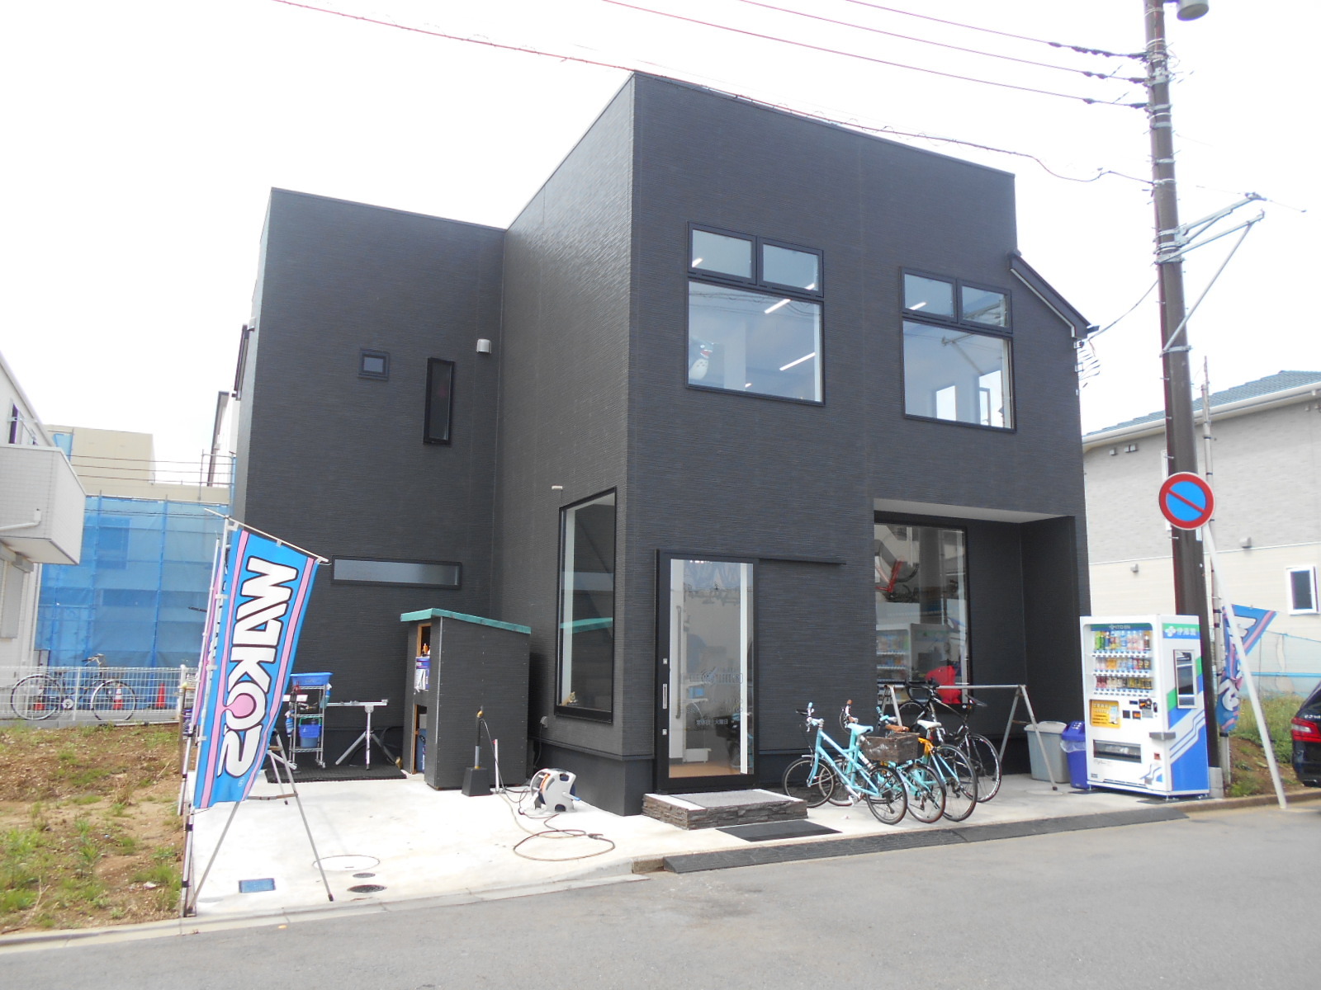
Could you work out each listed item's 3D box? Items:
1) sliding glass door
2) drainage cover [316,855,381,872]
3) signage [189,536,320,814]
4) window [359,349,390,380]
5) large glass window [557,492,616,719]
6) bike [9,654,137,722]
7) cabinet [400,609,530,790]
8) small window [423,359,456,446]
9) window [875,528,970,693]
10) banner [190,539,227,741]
[{"bbox_3d":[0.485,1.678,9.592,1.000,2.130,0.070,5,-9,-25],"label":"sliding glass door"},{"bbox_3d":[-2.397,2.801,7.553,0.500,0.020,0.500,5,-9,-25],"label":"drainage cover"},{"bbox_3d":[-2.693,1.153,6.580,0.620,1.820,0.150,6,-10,-35],"label":"signage"},{"bbox_3d":[-3.777,-1.707,13.089,0.368,0.397,0.120,5,-9,-25],"label":"window"},{"bbox_3d":[-0.761,1.153,10.219,0.120,2.247,1.632,5,-9,-25],"label":"large glass window"},{"bbox_3d":[-9.047,2.984,15.300,1.740,1.030,0.550,5,-9,-25],"label":"bike"},{"bbox_3d":[-2.337,2.317,11.592,1.100,1.910,1.840,5,-9,-25],"label":"cabinet"},{"bbox_3d":[-2.980,-1.259,13.382,0.370,1.170,0.100,5,-9,-25],"label":"small window"},{"bbox_3d":[2.989,1.445,11.762,1.632,2.242,0.120,5,-9,-25],"label":"window"},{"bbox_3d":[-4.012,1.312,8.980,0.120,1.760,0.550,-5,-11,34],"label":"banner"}]

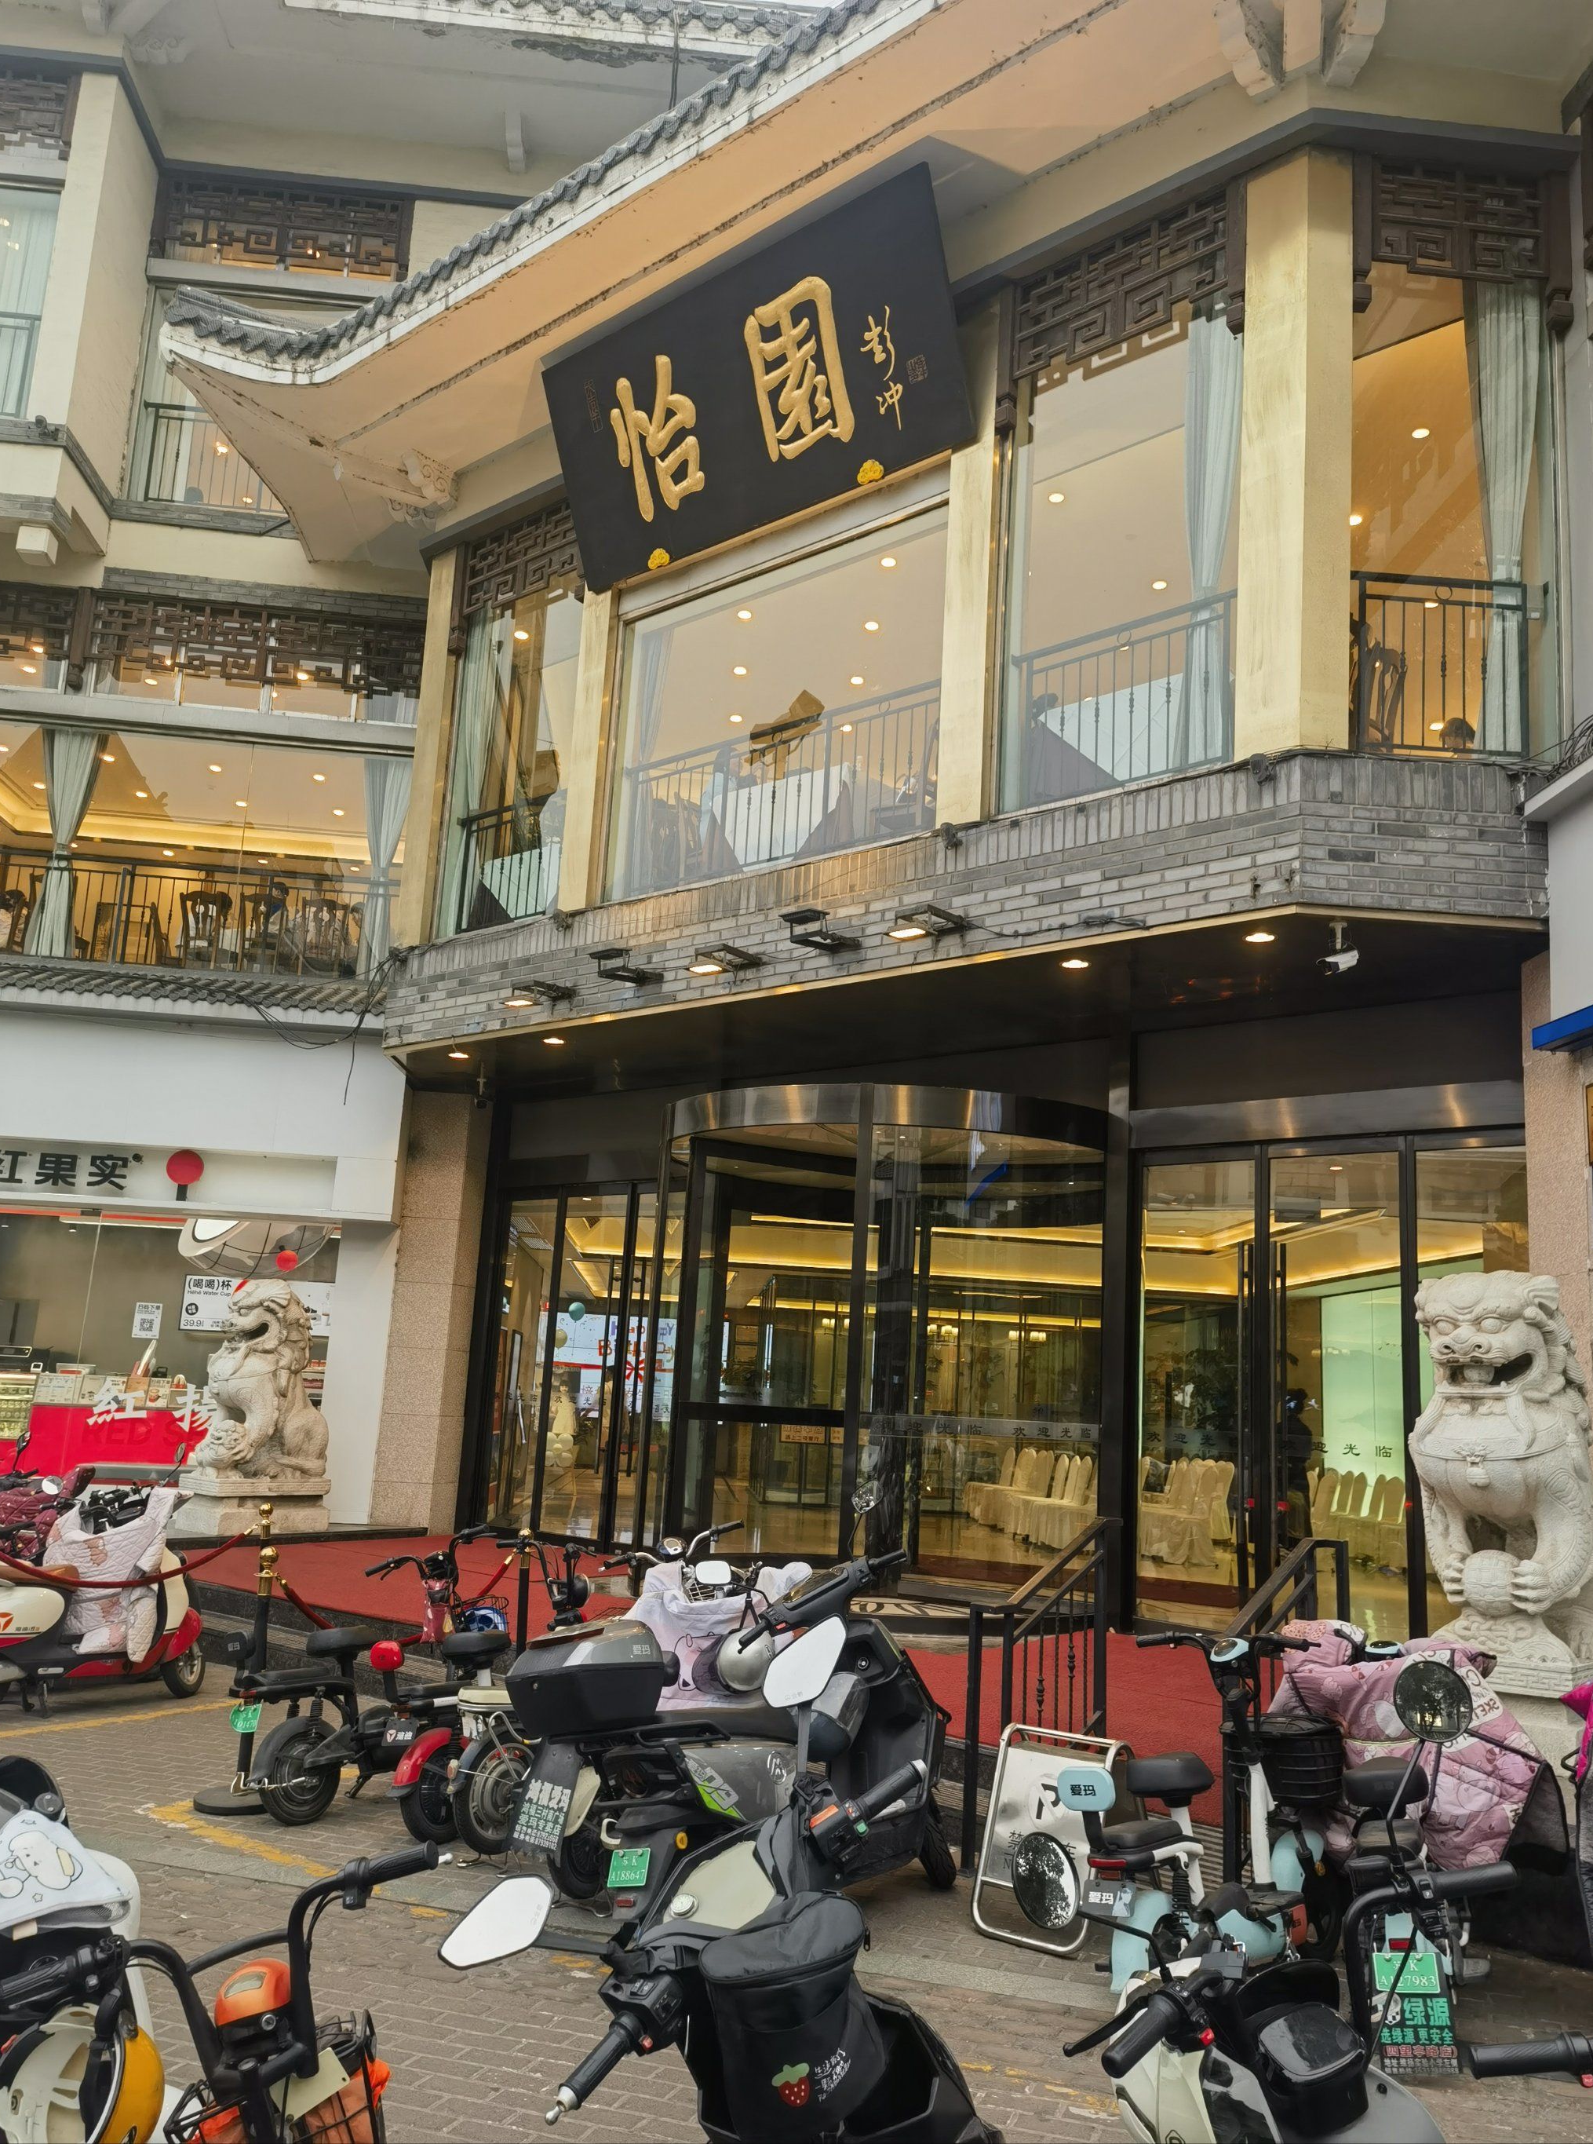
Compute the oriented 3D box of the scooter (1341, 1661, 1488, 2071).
[{"bbox_3d":[1.874,2.220,4.942,0.650,1.050,1.500,-2,-12,25],"label":"scooter"}]

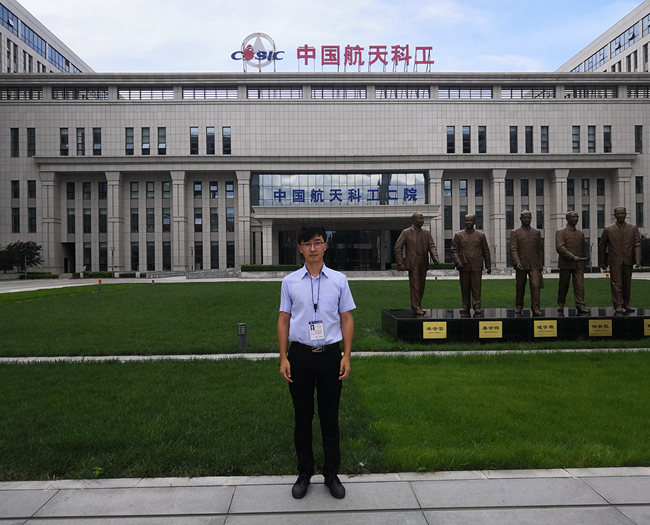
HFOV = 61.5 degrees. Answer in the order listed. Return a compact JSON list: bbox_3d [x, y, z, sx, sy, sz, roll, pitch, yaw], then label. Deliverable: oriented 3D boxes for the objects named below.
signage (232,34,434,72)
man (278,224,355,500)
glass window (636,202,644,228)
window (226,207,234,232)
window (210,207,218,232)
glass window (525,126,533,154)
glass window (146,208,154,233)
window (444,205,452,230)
[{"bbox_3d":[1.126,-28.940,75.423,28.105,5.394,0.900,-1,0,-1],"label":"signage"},{"bbox_3d":[-0.056,0.631,3.610,0.510,1.770,0.310,-1,0,-1],"label":"man"},{"bbox_3d":[40.039,-6.022,69.512,1.000,3.081,0.150,-1,0,-2],"label":"glass window"},{"bbox_3d":[-12.053,-5.431,69.531,0.981,3.095,0.150,-1,0,-1],"label":"window"},{"bbox_3d":[-15.282,-5.891,75.238,1.152,3.459,0.200,-1,0,-1],"label":"window"},{"bbox_3d":[28.021,-16.792,74.905,1.067,3.926,0.200,-1,0,-1],"label":"glass window"},{"bbox_3d":[-24.004,-5.805,75.020,1.145,3.422,0.200,-1,0,-1],"label":"glass window"},{"bbox_3d":[15.827,-5.730,70.228,0.990,3.100,0.150,-1,0,-1],"label":"window"}]

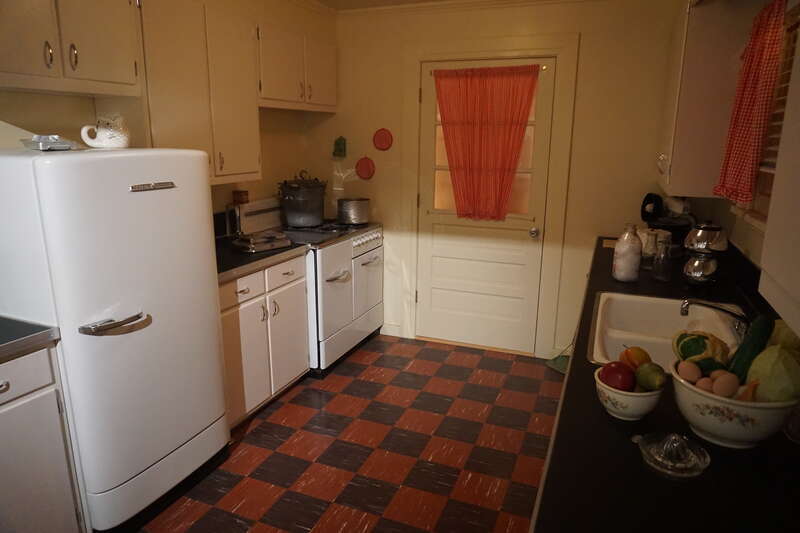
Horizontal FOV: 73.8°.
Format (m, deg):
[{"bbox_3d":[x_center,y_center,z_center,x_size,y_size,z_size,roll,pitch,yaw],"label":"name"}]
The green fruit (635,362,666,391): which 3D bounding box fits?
[{"bbox_3d":[0.573,0.252,1.219,0.067,0.062,0.068,8,15,26],"label":"green fruit"}]

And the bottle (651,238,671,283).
[{"bbox_3d":[1.217,-0.032,2.458,0.074,0.198,0.074,6,14,21],"label":"bottle"}]

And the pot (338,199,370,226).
[{"bbox_3d":[-0.341,-0.417,4.023,0.235,0.165,0.235,1,13,0],"label":"pot"}]

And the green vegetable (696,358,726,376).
[{"bbox_3d":[0.703,0.230,1.207,0.085,0.055,0.065,9,16,31],"label":"green vegetable"}]

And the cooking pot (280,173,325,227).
[{"bbox_3d":[-0.670,-0.474,3.739,0.290,0.370,0.300,0,14,0],"label":"cooking pot"}]

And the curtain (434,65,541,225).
[{"bbox_3d":[0.559,-0.818,3.635,0.700,1.020,0.050,6,15,21],"label":"curtain"}]

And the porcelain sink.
[{"bbox_3d":[0.952,0.306,1.859,0.530,0.190,0.810,6,15,21],"label":"porcelain sink"}]

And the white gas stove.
[{"bbox_3d":[-0.596,0.167,3.796,0.660,0.920,0.960,6,15,21],"label":"white gas stove"}]

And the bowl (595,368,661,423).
[{"bbox_3d":[0.547,0.309,1.278,0.157,0.085,0.157,6,15,21],"label":"bowl"}]

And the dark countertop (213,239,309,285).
[{"bbox_3d":[-0.984,-0.052,2.933,0.650,0.055,0.750,6,15,21],"label":"dark countertop"}]

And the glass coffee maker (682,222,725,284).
[{"bbox_3d":[1.387,-0.066,2.430,0.165,0.270,0.165,6,14,19],"label":"glass coffee maker"}]

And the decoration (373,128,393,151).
[{"bbox_3d":[-0.125,-0.927,3.899,0.157,0.159,0.015,6,14,19],"label":"decoration"}]

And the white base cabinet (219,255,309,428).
[{"bbox_3d":[-0.997,0.389,3.046,0.620,0.860,0.750,6,15,21],"label":"white base cabinet"}]

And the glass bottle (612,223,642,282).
[{"bbox_3d":[1.057,-0.065,2.466,0.113,0.256,0.113,6,14,21],"label":"glass bottle"}]

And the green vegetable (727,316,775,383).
[{"bbox_3d":[0.831,0.196,1.256,0.062,0.062,0.250,13,40,41],"label":"green vegetable"}]

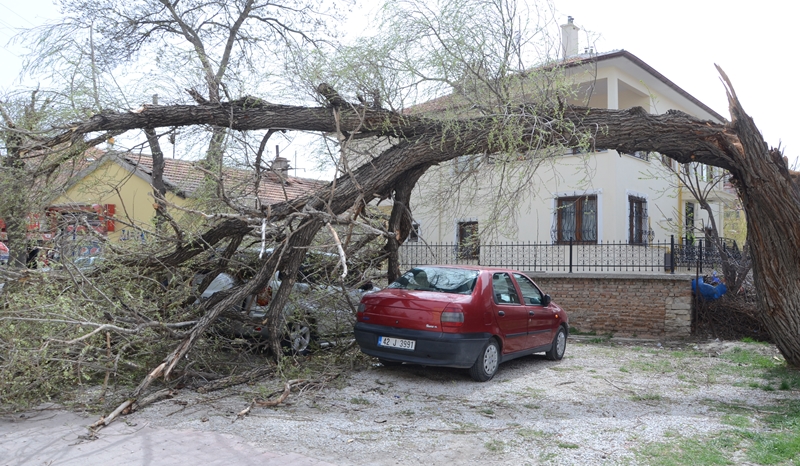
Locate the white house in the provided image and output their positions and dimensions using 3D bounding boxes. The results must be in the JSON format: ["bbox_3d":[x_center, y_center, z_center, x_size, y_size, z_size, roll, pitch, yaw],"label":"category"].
[{"bbox_3d":[5.697,-2.374,25.244,12.600,9.600,12.000,-2,-4,42],"label":"white house"}]

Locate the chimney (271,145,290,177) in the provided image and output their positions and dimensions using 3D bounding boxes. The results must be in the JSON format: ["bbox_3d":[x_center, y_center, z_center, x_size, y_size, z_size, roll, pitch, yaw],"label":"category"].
[{"bbox_3d":[-5.249,-3.184,26.300,0.580,1.400,0.580,-2,-3,38],"label":"chimney"}]

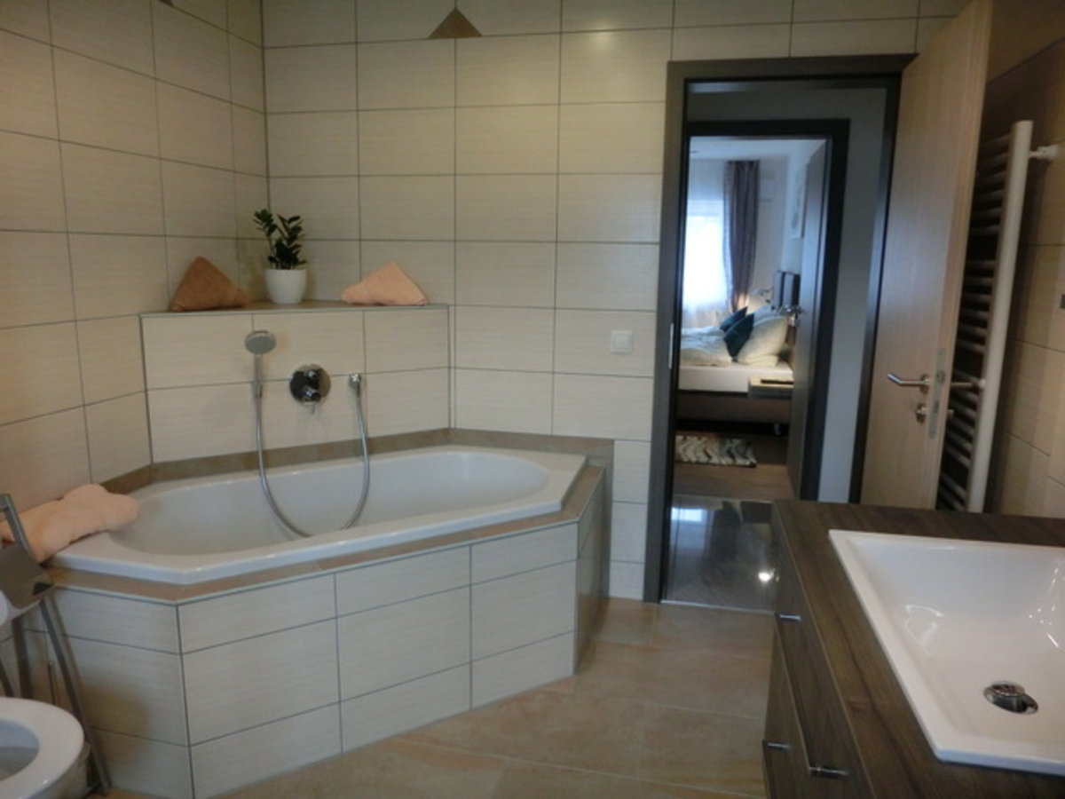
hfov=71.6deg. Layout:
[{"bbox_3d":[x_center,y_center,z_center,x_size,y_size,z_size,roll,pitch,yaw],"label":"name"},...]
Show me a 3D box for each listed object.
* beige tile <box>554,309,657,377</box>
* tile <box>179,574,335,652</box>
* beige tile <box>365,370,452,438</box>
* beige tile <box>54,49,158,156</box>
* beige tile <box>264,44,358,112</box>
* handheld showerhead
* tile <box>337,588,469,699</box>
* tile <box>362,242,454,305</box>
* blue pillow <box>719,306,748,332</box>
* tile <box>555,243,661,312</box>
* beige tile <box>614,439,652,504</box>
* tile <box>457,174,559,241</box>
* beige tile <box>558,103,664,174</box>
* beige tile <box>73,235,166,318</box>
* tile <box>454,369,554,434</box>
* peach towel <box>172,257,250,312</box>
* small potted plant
[{"bbox_3d":[0.280,-0.216,2.852,0.390,0.250,0.014,3,11,12],"label":"beige tile"},{"bbox_3d":[-0.688,0.535,1.867,0.385,0.126,0.014,-6,13,-31],"label":"tile"},{"bbox_3d":[-0.493,0.012,2.936,0.359,0.252,0.012,-6,13,-32],"label":"beige tile"},{"bbox_3d":[-1.264,-0.873,2.207,0.014,0.250,0.403,3,11,13],"label":"beige tile"},{"bbox_3d":[-0.877,-1.265,2.922,0.400,0.250,0.012,3,11,12],"label":"beige tile"},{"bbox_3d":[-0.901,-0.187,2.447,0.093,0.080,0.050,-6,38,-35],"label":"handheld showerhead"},{"bbox_3d":[-0.360,0.691,2.123,0.402,0.249,0.012,-6,13,-31],"label":"tile"},{"bbox_3d":[-0.501,-0.510,2.974,0.400,0.250,0.012,3,11,12],"label":"tile"},{"bbox_3d":[1.886,-0.698,6.951,0.140,0.380,0.390,20,14,3],"label":"blue pillow"},{"bbox_3d":[0.282,-0.462,2.808,0.390,0.250,0.015,3,11,11],"label":"tile"},{"bbox_3d":[0.393,0.283,2.917,0.152,0.250,0.015,3,11,11],"label":"beige tile"},{"bbox_3d":[-0.104,-0.733,2.868,0.402,0.249,0.012,4,12,13],"label":"tile"},{"bbox_3d":[0.290,-0.954,2.718,0.387,0.250,0.015,3,11,11],"label":"beige tile"},{"bbox_3d":[-1.277,-0.386,2.299,0.012,0.250,0.400,3,11,12],"label":"beige tile"},{"bbox_3d":[-0.113,0.004,2.974,0.400,0.240,0.015,3,11,11],"label":"tile"},{"bbox_3d":[-1.146,-0.416,2.618,0.130,0.185,0.300,7,13,28],"label":"peach towel"},{"bbox_3d":[-0.987,-0.564,2.896,0.205,0.375,0.190,-3,12,-18],"label":"small potted plant"}]

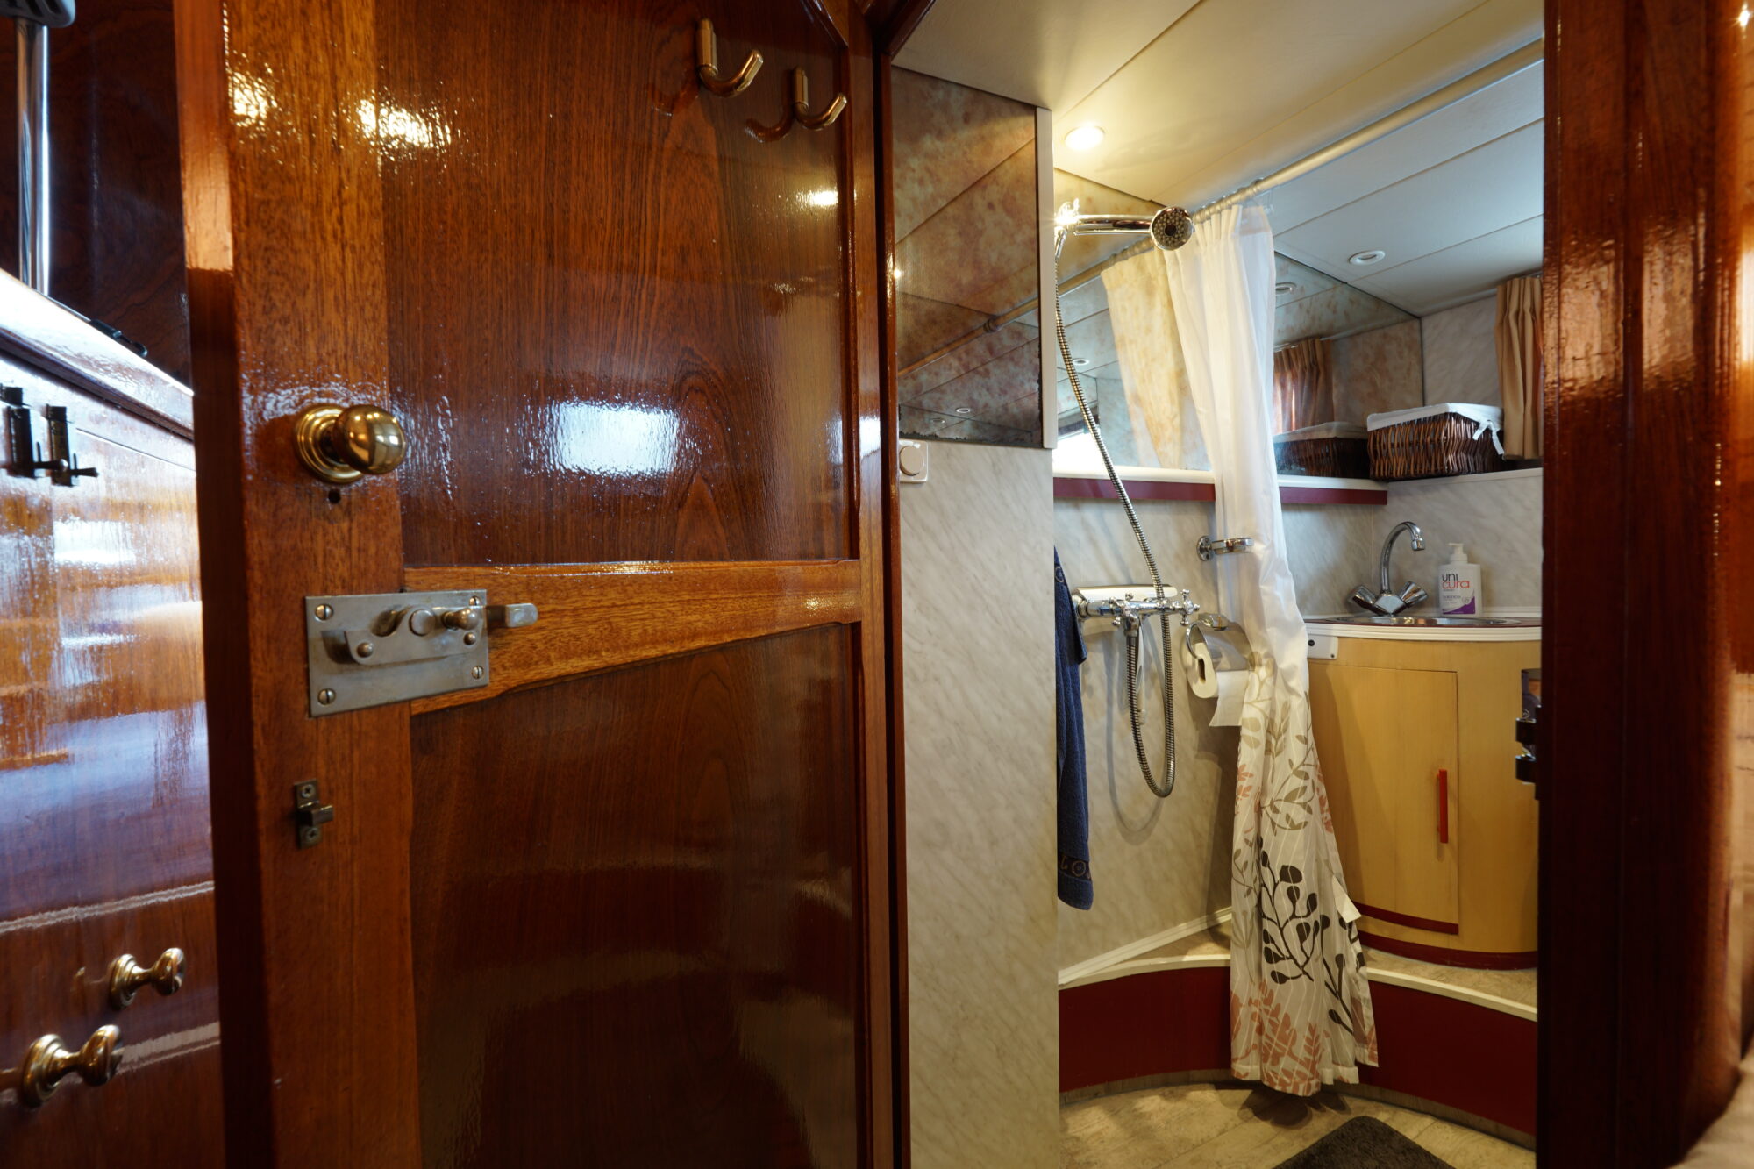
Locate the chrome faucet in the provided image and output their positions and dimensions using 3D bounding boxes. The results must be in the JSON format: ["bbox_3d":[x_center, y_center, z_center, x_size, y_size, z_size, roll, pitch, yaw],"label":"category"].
[{"bbox_3d":[1.186,-0.034,1.658,0.160,0.215,0.165,-1,1,13],"label":"chrome faucet"}]

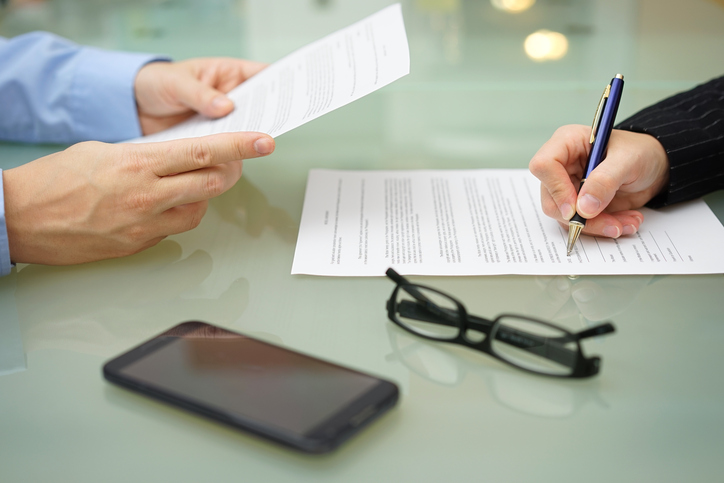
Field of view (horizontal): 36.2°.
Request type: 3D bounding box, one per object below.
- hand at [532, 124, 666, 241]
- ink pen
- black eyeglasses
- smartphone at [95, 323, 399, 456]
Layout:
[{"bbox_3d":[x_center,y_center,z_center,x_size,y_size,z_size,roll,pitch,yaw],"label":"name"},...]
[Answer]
[{"bbox_3d":[0.173,-0.047,0.775,0.108,0.067,0.083,-13,25,-29],"label":"hand"},{"bbox_3d":[0.155,-0.053,0.741,0.013,0.135,0.011,17,-14,4],"label":"ink pen"},{"bbox_3d":[0.072,0.043,0.601,0.137,0.032,0.036,13,26,31],"label":"black eyeglasses"},{"bbox_3d":[-0.057,0.072,0.563,0.140,0.009,0.069,13,26,30],"label":"smartphone"}]

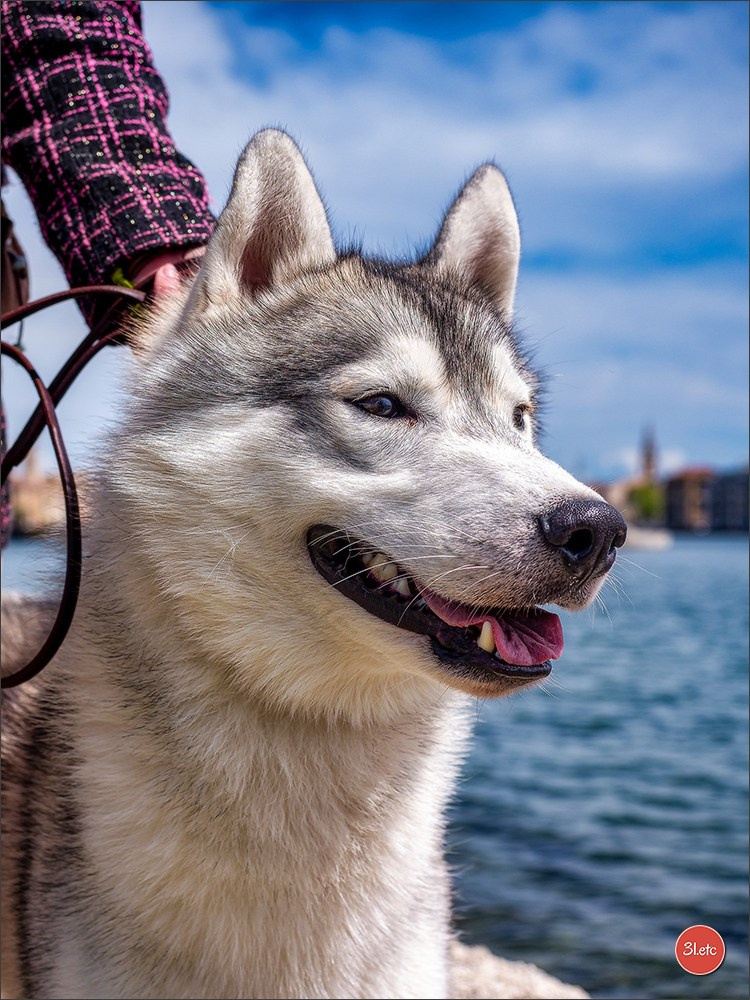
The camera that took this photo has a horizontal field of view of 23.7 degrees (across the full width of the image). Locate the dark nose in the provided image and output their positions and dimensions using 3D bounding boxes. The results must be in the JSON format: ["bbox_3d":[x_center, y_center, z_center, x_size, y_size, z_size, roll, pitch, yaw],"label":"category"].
[{"bbox_3d":[0.102,0.019,0.885,0.032,0.037,0.041,16,10,43],"label":"dark nose"}]

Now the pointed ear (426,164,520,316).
[{"bbox_3d":[0.058,-0.151,1.040,0.043,0.090,0.064,-1,-1,42],"label":"pointed ear"}]

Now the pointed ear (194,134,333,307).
[{"bbox_3d":[-0.058,-0.151,0.955,0.068,0.093,0.045,1,-1,-30],"label":"pointed ear"}]

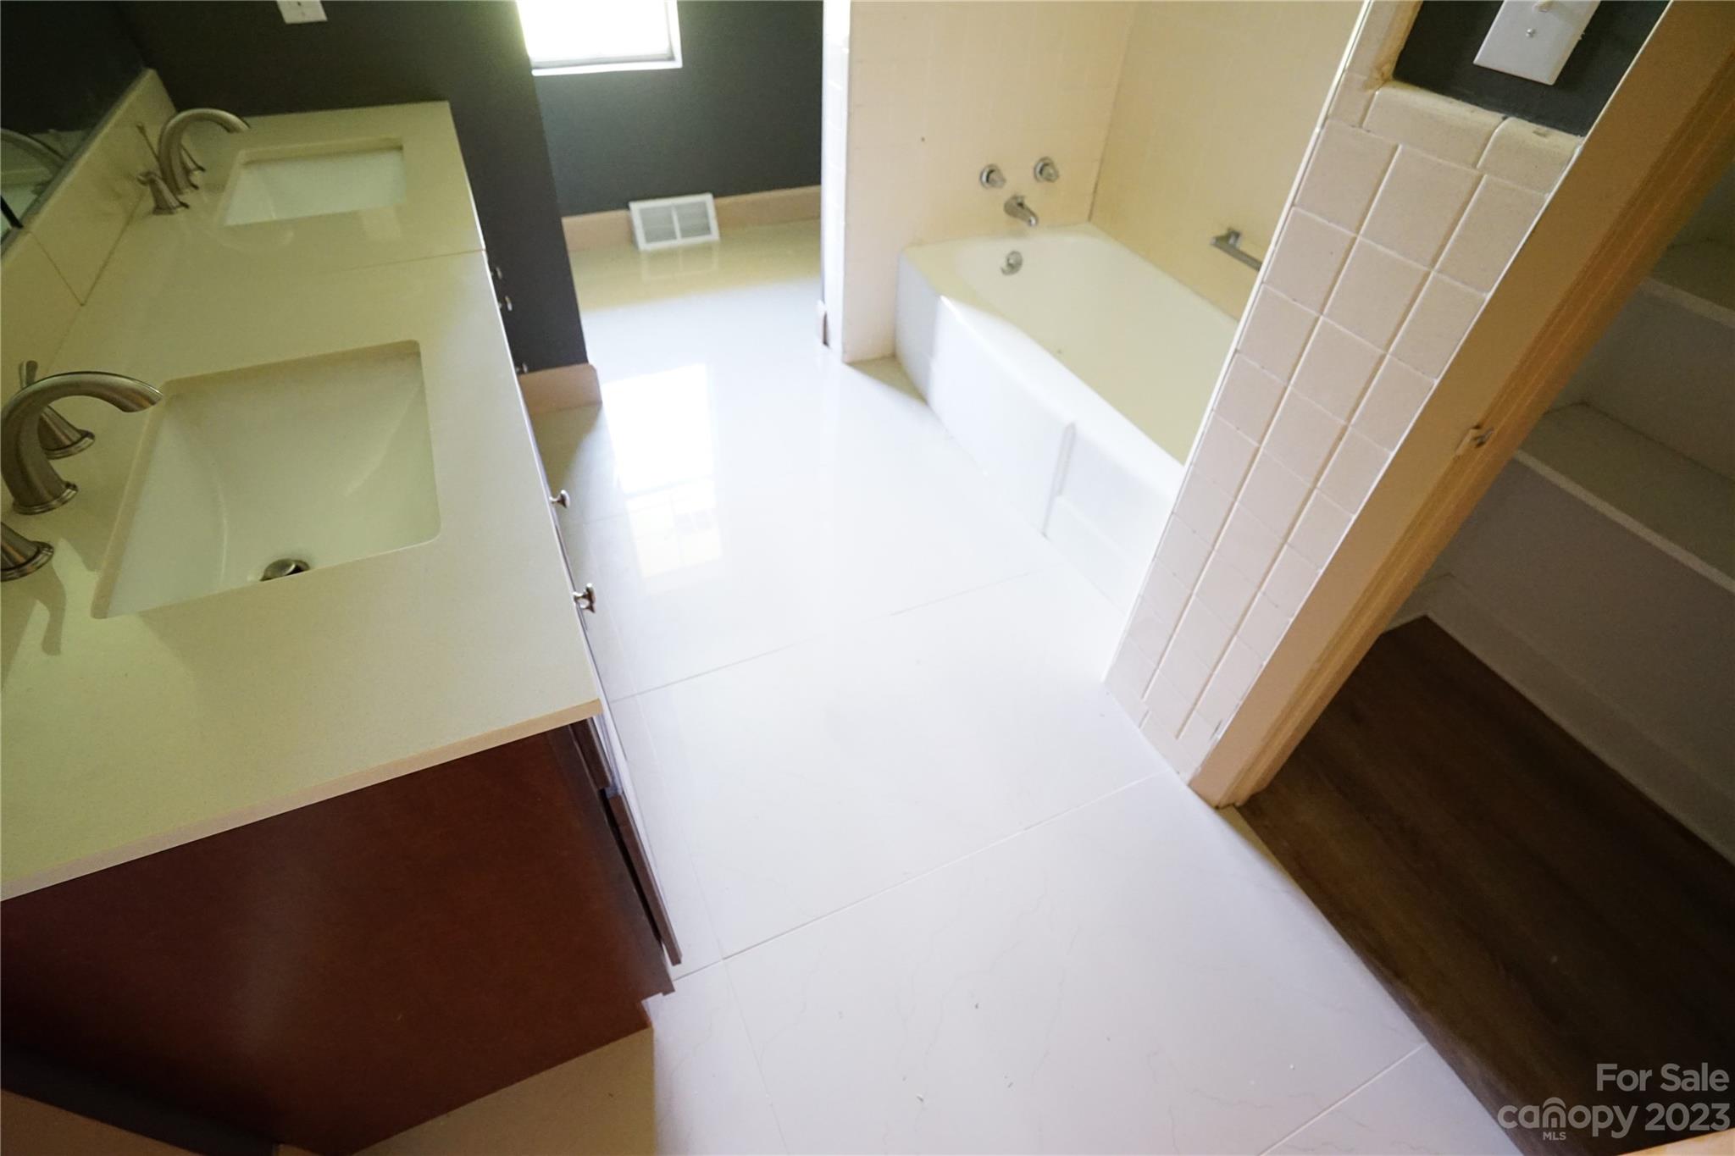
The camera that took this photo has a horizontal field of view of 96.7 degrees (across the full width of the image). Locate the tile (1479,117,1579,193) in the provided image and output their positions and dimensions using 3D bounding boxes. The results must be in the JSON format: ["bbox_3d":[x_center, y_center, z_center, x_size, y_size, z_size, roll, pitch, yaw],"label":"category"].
[{"bbox_3d":[0.705,-0.447,0.816,0.021,0.050,0.078,-16,47,-18],"label":"tile"}]

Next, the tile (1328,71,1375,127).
[{"bbox_3d":[0.613,-0.597,0.963,0.010,0.056,0.050,-16,47,-18],"label":"tile"}]

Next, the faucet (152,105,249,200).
[{"bbox_3d":[-1.288,-0.834,1.498,0.180,0.138,0.056,-16,47,-19],"label":"faucet"}]

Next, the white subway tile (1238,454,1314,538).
[{"bbox_3d":[0.647,-0.131,1.223,0.009,0.107,0.107,-16,47,-18],"label":"white subway tile"}]

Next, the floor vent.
[{"bbox_3d":[-0.894,-1.650,3.559,0.375,0.186,0.090,-16,47,-18],"label":"floor vent"}]

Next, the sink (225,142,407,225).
[{"bbox_3d":[-1.101,-0.741,1.617,0.335,0.165,0.480,-16,47,-18],"label":"sink"}]

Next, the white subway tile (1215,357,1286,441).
[{"bbox_3d":[0.612,-0.281,1.230,0.010,0.108,0.110,-16,47,-19],"label":"white subway tile"}]

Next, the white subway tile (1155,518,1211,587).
[{"bbox_3d":[0.601,-0.045,1.458,0.010,0.108,0.110,-16,47,-19],"label":"white subway tile"}]

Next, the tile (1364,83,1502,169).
[{"bbox_3d":[0.656,-0.526,0.892,0.021,0.049,0.157,-16,47,-18],"label":"tile"}]

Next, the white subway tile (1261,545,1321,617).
[{"bbox_3d":[0.686,0.005,1.251,0.010,0.108,0.069,-16,47,-18],"label":"white subway tile"}]

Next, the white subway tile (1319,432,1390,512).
[{"bbox_3d":[0.695,-0.152,1.101,0.010,0.108,0.068,-16,47,-19],"label":"white subway tile"}]

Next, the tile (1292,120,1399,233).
[{"bbox_3d":[0.623,-0.517,1.000,0.010,0.108,0.110,-16,47,-18],"label":"tile"}]

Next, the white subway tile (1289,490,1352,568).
[{"bbox_3d":[0.690,-0.073,1.175,0.010,0.108,0.069,-16,47,-18],"label":"white subway tile"}]

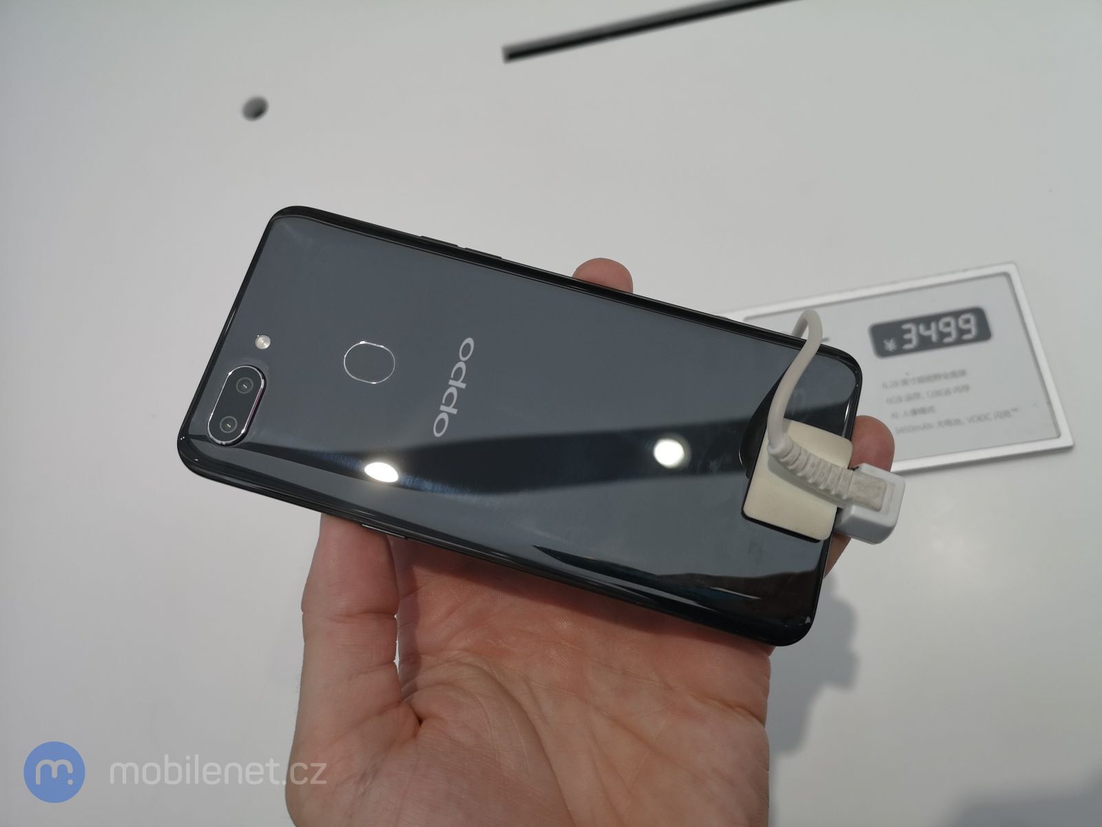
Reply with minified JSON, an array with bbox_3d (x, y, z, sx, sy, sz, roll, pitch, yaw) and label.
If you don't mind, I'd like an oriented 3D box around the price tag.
[{"bbox_3d":[0.150,-0.016,0.387,0.132,0.008,0.086,-9,71,8],"label":"price tag"}]

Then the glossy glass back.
[{"bbox_3d":[-0.007,-0.001,0.211,0.156,0.008,0.075,16,73,4],"label":"glossy glass back"}]

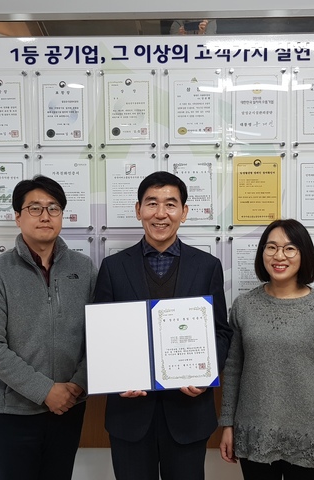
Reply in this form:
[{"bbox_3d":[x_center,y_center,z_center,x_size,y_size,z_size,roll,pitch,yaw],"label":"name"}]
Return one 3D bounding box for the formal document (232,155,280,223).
[{"bbox_3d":[0.425,-0.206,2.037,0.210,0.297,0.010,0,1,2],"label":"formal document"}]

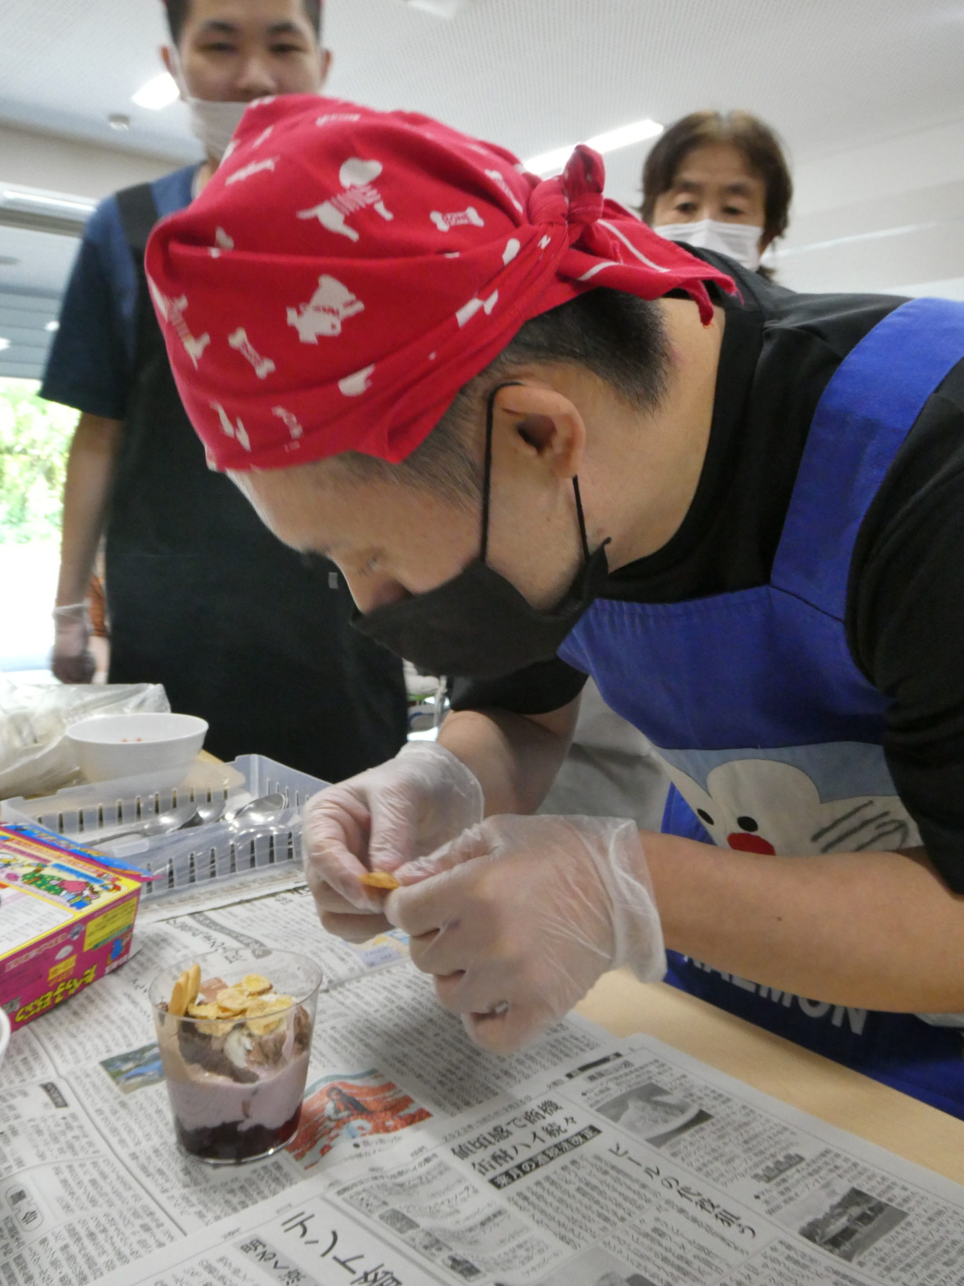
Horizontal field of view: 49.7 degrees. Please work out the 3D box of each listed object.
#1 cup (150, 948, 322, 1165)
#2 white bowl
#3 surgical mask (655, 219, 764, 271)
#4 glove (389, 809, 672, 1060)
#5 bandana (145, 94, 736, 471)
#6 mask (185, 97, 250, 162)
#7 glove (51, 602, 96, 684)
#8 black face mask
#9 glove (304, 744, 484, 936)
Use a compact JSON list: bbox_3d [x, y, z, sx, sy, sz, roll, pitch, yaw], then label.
[{"bbox_3d":[-0.109,0.183,0.463,0.073,0.069,0.073,1,7,0],"label":"cup"},{"bbox_3d":[-0.341,0.112,1.034,0.141,0.057,0.141,1,7,0],"label":"white bowl"},{"bbox_3d":[0.319,-0.546,1.460,0.150,0.095,0.080,5,21,14],"label":"surgical mask"},{"bbox_3d":[0.021,0.132,0.475,0.115,0.100,0.085,-1,8,-19],"label":"glove"},{"bbox_3d":[-0.026,-0.184,0.540,0.280,0.172,0.180,-25,16,3],"label":"bandana"},{"bbox_3d":[-0.237,-0.529,1.080,0.138,0.090,0.085,-1,21,-12],"label":"mask"},{"bbox_3d":[-0.479,0.004,1.220,0.056,0.105,0.080,0,7,-11],"label":"glove"},{"bbox_3d":[0.000,-0.050,0.550,0.118,0.135,0.150,41,2,-20],"label":"black face mask"},{"bbox_3d":[-0.044,0.100,0.525,0.100,0.090,0.082,-4,9,-36],"label":"glove"}]

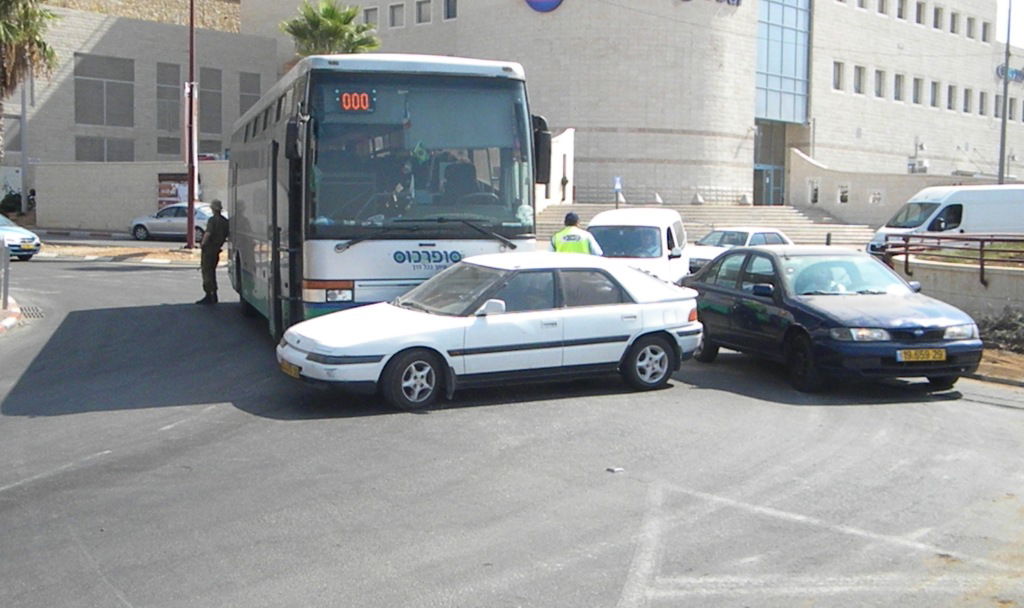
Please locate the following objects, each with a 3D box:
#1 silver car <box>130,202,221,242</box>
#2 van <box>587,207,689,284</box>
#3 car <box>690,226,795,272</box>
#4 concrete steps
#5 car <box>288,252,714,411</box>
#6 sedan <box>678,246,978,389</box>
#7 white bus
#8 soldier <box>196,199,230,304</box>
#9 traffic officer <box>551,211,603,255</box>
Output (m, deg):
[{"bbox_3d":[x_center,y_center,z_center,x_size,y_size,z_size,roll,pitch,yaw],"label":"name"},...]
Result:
[{"bbox_3d":[-13.155,-3.293,48.710,4.450,1.470,1.740,3,5,28],"label":"silver car"},{"bbox_3d":[2.399,-0.919,23.894,1.700,1.840,4.100,2,4,15],"label":"van"},{"bbox_3d":[5.792,-1.266,31.386,1.670,1.390,4.300,4,6,41],"label":"car"},{"bbox_3d":[8.624,-3.750,57.000,17.000,1.850,5.000,1,4,7],"label":"concrete steps"},{"bbox_3d":[-0.172,0.182,11.804,4.250,1.335,1.680,-2,5,-30],"label":"car"},{"bbox_3d":[3.430,0.059,13.537,1.700,1.400,4.350,0,4,-13],"label":"sedan"},{"bbox_3d":[-2.627,-1.370,18.497,2.560,3.420,11.900,-1,4,-17],"label":"white bus"},{"bbox_3d":[-5.357,-0.940,21.800,0.400,1.870,0.560,-2,5,-30],"label":"soldier"},{"bbox_3d":[0.814,-0.364,16.416,0.620,1.770,0.360,1,4,6],"label":"traffic officer"}]

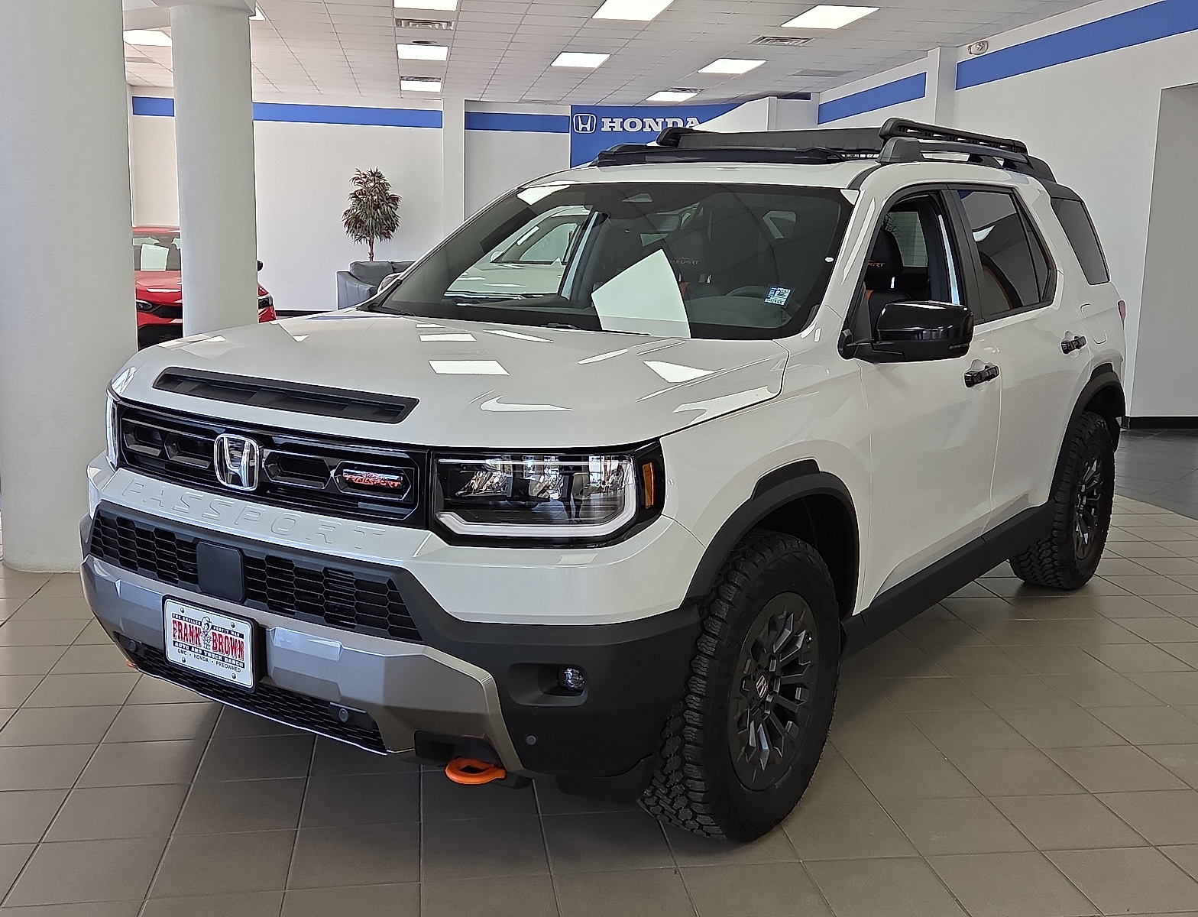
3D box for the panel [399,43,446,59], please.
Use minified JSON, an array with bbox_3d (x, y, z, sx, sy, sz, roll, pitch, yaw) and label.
[{"bbox_3d":[-2.053,-4.752,14.436,0.580,0.060,1.190,0,11,-8],"label":"panel"}]

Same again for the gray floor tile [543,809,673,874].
[{"bbox_3d":[0.020,0.952,3.046,0.300,0.010,0.292,0,11,-8],"label":"gray floor tile"}]

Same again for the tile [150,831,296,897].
[{"bbox_3d":[-0.885,0.964,2.942,0.300,0.010,0.300,0,11,-8],"label":"tile"}]

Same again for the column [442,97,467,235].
[{"bbox_3d":[-2.337,-4.002,19.895,0.358,3.430,0.300,0,11,-8],"label":"column"}]

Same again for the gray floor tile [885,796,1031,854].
[{"bbox_3d":[0.922,0.956,3.203,0.300,0.010,0.300,0,11,-8],"label":"gray floor tile"}]

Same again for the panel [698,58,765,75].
[{"bbox_3d":[1.595,-4.751,14.895,0.600,0.060,1.200,0,11,-8],"label":"panel"}]

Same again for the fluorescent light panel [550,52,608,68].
[{"bbox_3d":[-0.221,-4.757,14.709,0.580,0.060,1.190,0,11,-8],"label":"fluorescent light panel"}]

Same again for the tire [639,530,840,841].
[{"bbox_3d":[0.333,0.549,3.120,0.280,0.780,0.780,9,13,35],"label":"tire"}]

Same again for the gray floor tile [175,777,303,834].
[{"bbox_3d":[-0.924,0.905,3.208,0.300,0.010,0.300,0,11,-8],"label":"gray floor tile"}]

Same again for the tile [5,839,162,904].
[{"bbox_3d":[-1.179,0.958,2.870,0.300,0.010,0.292,0,11,-8],"label":"tile"}]

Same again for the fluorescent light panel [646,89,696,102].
[{"bbox_3d":[1.069,-5.423,18.451,0.600,0.060,1.200,0,11,-8],"label":"fluorescent light panel"}]

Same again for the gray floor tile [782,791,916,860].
[{"bbox_3d":[0.618,0.950,3.146,0.300,0.010,0.300,0,11,-8],"label":"gray floor tile"}]

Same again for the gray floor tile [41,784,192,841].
[{"bbox_3d":[-1.225,0.908,3.158,0.300,0.010,0.300,0,11,-8],"label":"gray floor tile"}]

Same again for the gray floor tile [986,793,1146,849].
[{"bbox_3d":[1.225,0.953,3.237,0.300,0.010,0.296,0,11,-8],"label":"gray floor tile"}]

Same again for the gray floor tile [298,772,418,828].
[{"bbox_3d":[-0.621,0.901,3.240,0.300,0.010,0.292,0,11,-8],"label":"gray floor tile"}]

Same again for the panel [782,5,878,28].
[{"bbox_3d":[2.121,-4.083,11.367,0.600,0.060,1.200,0,11,-8],"label":"panel"}]

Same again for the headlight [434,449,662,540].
[{"bbox_3d":[-0.098,0.071,2.571,0.420,0.190,0.280,9,13,35],"label":"headlight"}]

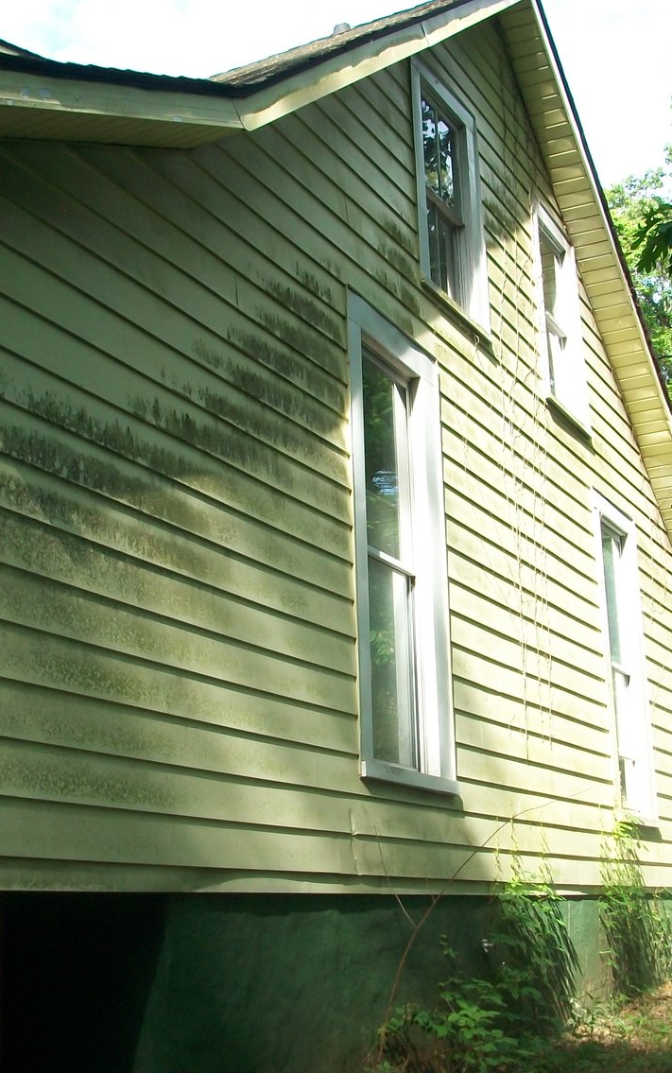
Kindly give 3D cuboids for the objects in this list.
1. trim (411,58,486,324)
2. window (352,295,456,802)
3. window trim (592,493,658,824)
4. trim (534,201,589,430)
[{"bbox_3d":[0.728,-2.272,9.420,0.140,1.681,1.133,-9,-17,26],"label":"trim"},{"bbox_3d":[0.332,0.064,7.861,0.150,2.667,1.230,-9,-17,26],"label":"window"},{"bbox_3d":[2.329,1.010,11.550,0.150,2.654,1.205,-9,-17,26],"label":"window trim"},{"bbox_3d":[1.777,-1.764,11.354,0.140,1.671,1.092,-9,-17,26],"label":"trim"}]

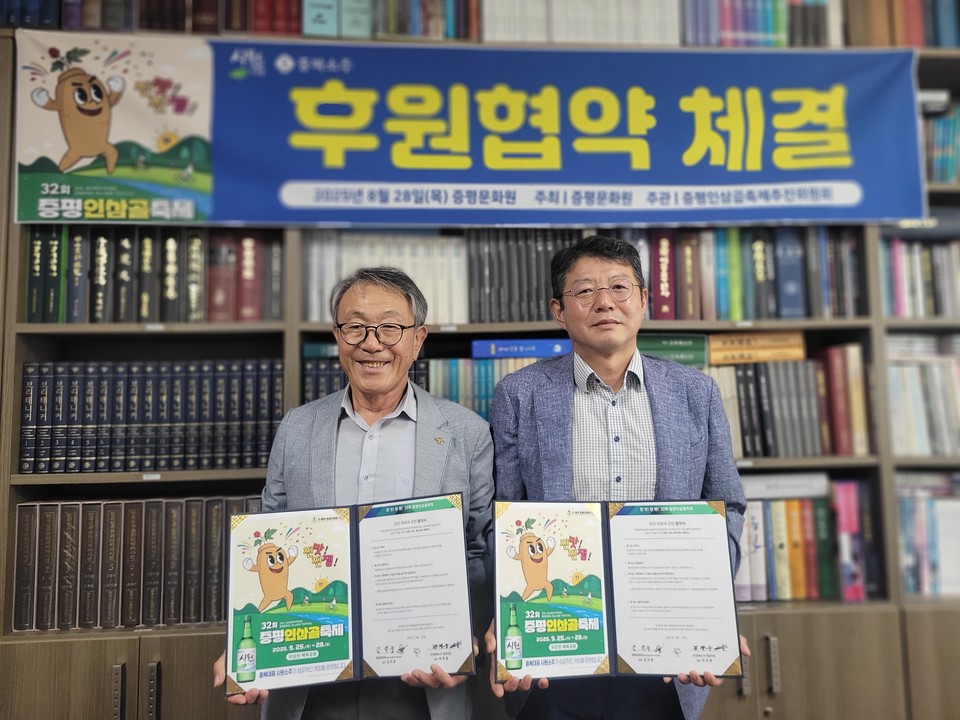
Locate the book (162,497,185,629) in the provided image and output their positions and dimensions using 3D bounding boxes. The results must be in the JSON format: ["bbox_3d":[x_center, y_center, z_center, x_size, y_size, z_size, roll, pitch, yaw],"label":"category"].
[{"bbox_3d":[-0.803,0.535,1.984,0.051,0.318,0.230,-1,-5,-4],"label":"book"}]

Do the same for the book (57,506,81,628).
[{"bbox_3d":[-1.063,0.538,1.965,0.053,0.318,0.230,-1,-5,-4],"label":"book"}]

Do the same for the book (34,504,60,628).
[{"bbox_3d":[-1.116,0.538,1.961,0.053,0.319,0.230,-1,-5,-4],"label":"book"}]

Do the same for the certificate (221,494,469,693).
[{"bbox_3d":[-0.231,0.416,1.298,0.437,0.306,0.055,-7,-18,5],"label":"certificate"}]

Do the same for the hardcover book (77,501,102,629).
[{"bbox_3d":[-1.011,0.537,1.969,0.052,0.318,0.230,-1,-5,-4],"label":"hardcover book"}]

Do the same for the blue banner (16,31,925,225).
[{"bbox_3d":[0.028,-0.629,1.983,2.505,0.515,0.020,-1,-5,-4],"label":"blue banner"}]

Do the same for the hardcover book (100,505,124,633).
[{"bbox_3d":[-0.959,0.536,1.973,0.053,0.318,0.230,-1,-5,-4],"label":"hardcover book"}]

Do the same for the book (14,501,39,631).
[{"bbox_3d":[-1.169,0.539,1.957,0.052,0.319,0.230,-1,-5,-4],"label":"book"}]

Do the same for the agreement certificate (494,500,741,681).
[{"bbox_3d":[0.243,0.413,1.313,0.443,0.306,0.050,2,-16,-8],"label":"agreement certificate"}]

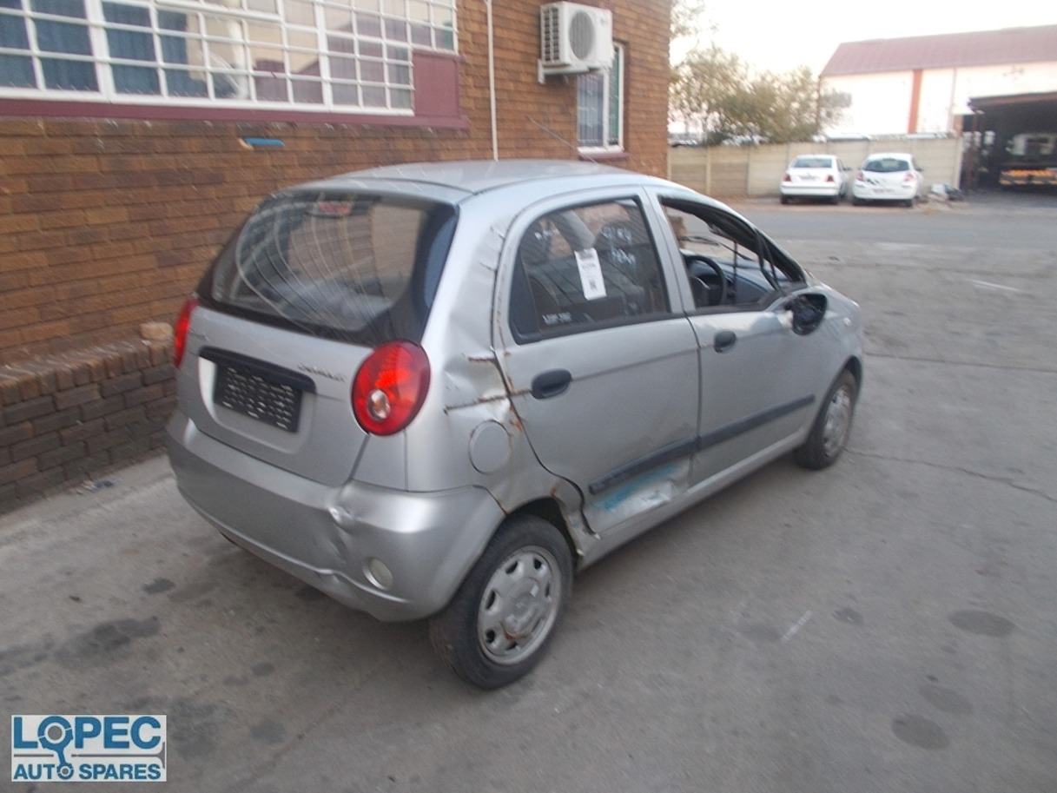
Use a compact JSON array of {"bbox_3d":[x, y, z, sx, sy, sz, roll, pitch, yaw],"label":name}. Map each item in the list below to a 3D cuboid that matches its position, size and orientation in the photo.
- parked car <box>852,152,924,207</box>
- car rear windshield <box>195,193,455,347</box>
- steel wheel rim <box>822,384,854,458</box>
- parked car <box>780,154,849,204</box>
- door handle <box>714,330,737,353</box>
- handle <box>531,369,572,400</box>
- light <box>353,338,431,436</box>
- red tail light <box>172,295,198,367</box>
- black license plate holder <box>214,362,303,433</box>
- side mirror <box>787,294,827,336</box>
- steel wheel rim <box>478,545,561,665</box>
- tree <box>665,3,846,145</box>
[{"bbox_3d":[10.447,-6.368,22.901,1.720,1.480,4.000,6,19,25],"label":"parked car"},{"bbox_3d":[-0.664,-0.414,2.434,1.220,0.480,0.120,13,-11,41],"label":"car rear windshield"},{"bbox_3d":[1.538,0.120,4.069,0.130,0.375,0.375,13,21,41],"label":"steel wheel rim"},{"bbox_3d":[9.091,-6.900,24.851,1.700,1.450,4.300,6,19,24],"label":"parked car"},{"bbox_3d":[0.748,-0.212,3.009,0.045,0.075,0.165,13,21,41],"label":"door handle"},{"bbox_3d":[0.067,-0.042,2.281,0.045,0.080,0.170,13,21,41],"label":"handle"},{"bbox_3d":[-0.353,-0.022,2.023,0.210,0.240,0.125,7,18,28],"label":"light"},{"bbox_3d":[-1.187,-0.216,2.761,0.125,0.240,0.210,-11,19,-32],"label":"red tail light"},{"bbox_3d":[-0.822,-0.010,2.362,0.485,0.145,0.020,13,11,41],"label":"black license plate holder"},{"bbox_3d":[1.165,-0.333,3.303,0.180,0.155,0.110,13,21,41],"label":"side mirror"},{"bbox_3d":[-0.057,0.622,2.425,0.130,0.375,0.375,13,21,41],"label":"steel wheel rim"},{"bbox_3d":[10.738,-14.313,37.321,8.500,8.000,7.500,3,18,15],"label":"tree"}]

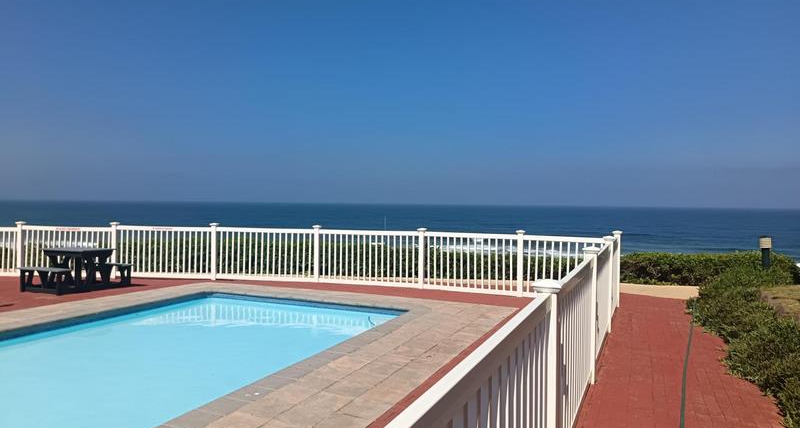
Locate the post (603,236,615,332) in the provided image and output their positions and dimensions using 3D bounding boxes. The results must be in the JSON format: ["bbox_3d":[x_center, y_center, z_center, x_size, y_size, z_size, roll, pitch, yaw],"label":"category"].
[{"bbox_3d":[2.581,0.878,6.860,0.127,1.200,0.127,1,1,25],"label":"post"}]

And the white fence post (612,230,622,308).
[{"bbox_3d":[3.371,0.860,8.600,0.127,1.200,0.127,1,1,25],"label":"white fence post"}]

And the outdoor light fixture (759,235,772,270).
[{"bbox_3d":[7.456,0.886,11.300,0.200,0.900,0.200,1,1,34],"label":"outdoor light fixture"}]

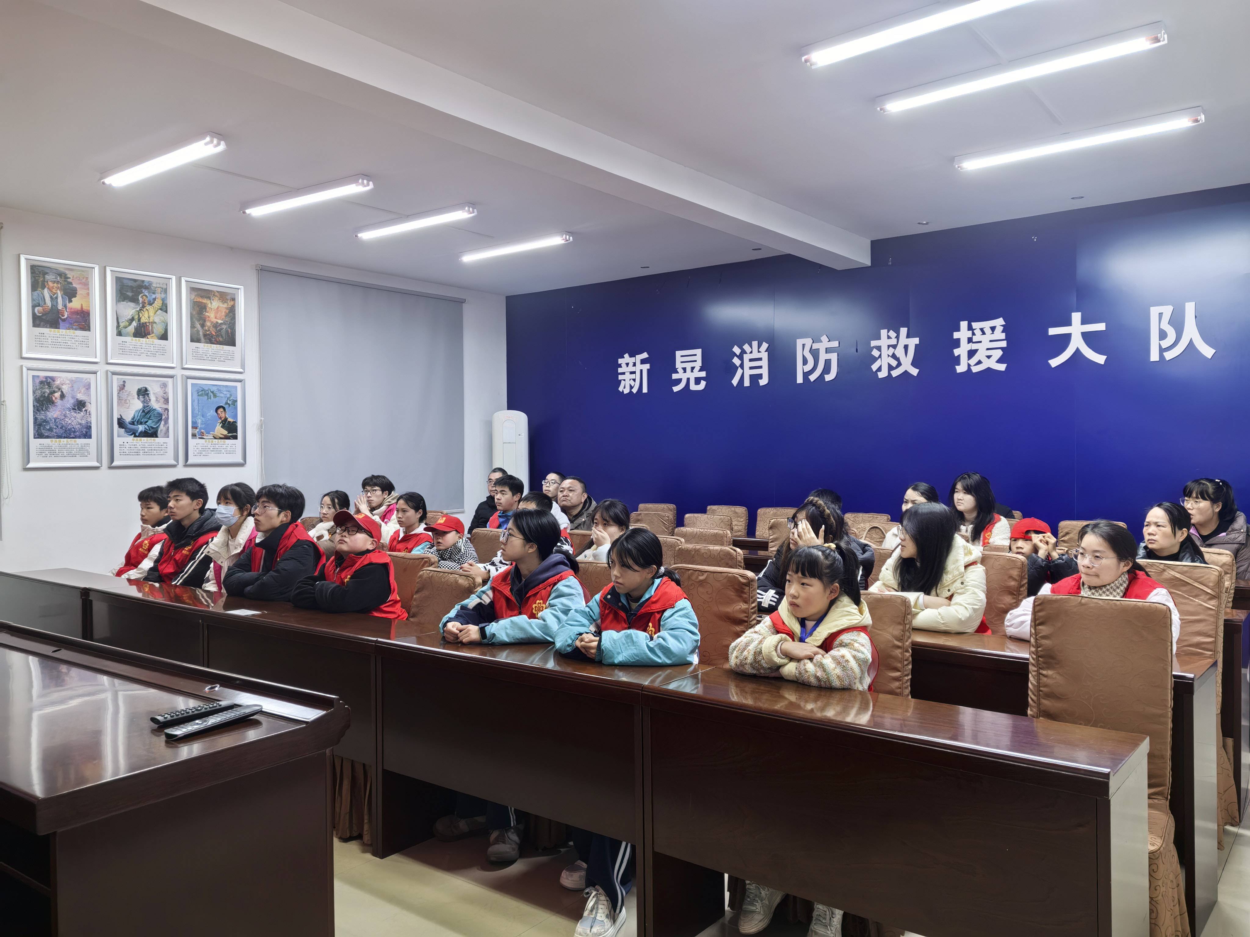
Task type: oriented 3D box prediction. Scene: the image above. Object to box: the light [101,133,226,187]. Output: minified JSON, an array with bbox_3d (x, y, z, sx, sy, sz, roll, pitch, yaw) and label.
[{"bbox_3d":[-2.648,-1.740,5.521,1.220,0.065,0.130,0,1,37],"label":"light"}]

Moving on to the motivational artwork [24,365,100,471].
[{"bbox_3d":[-3.982,-0.357,6.926,0.030,0.710,0.510,0,1,38],"label":"motivational artwork"}]

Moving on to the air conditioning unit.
[{"bbox_3d":[-1.140,0.380,9.757,0.380,1.922,0.360,0,0,-6],"label":"air conditioning unit"}]

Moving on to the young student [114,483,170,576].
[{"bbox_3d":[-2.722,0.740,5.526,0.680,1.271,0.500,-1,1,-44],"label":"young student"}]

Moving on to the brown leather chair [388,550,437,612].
[{"bbox_3d":[-1.128,0.881,4.158,0.440,1.000,0.540,0,1,39],"label":"brown leather chair"}]

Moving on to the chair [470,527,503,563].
[{"bbox_3d":[-0.839,0.866,5.660,0.450,0.980,0.530,0,1,38],"label":"chair"}]

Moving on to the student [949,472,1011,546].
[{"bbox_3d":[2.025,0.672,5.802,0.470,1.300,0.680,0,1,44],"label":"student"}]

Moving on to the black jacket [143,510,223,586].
[{"bbox_3d":[-2.297,0.532,5.272,0.460,0.620,0.520,-1,1,-44],"label":"black jacket"}]

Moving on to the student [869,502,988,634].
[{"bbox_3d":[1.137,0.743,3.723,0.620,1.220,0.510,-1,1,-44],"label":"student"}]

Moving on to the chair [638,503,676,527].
[{"bbox_3d":[0.151,0.817,8.683,0.440,0.965,0.560,0,1,38],"label":"chair"}]

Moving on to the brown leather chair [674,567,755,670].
[{"bbox_3d":[0.171,0.882,3.550,0.440,0.965,0.560,0,1,43],"label":"brown leather chair"}]

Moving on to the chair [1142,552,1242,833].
[{"bbox_3d":[2.011,0.875,3.690,0.440,1.000,0.540,0,1,39],"label":"chair"}]

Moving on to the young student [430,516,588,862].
[{"bbox_3d":[-0.369,0.758,3.572,0.540,1.220,0.610,0,1,41],"label":"young student"}]

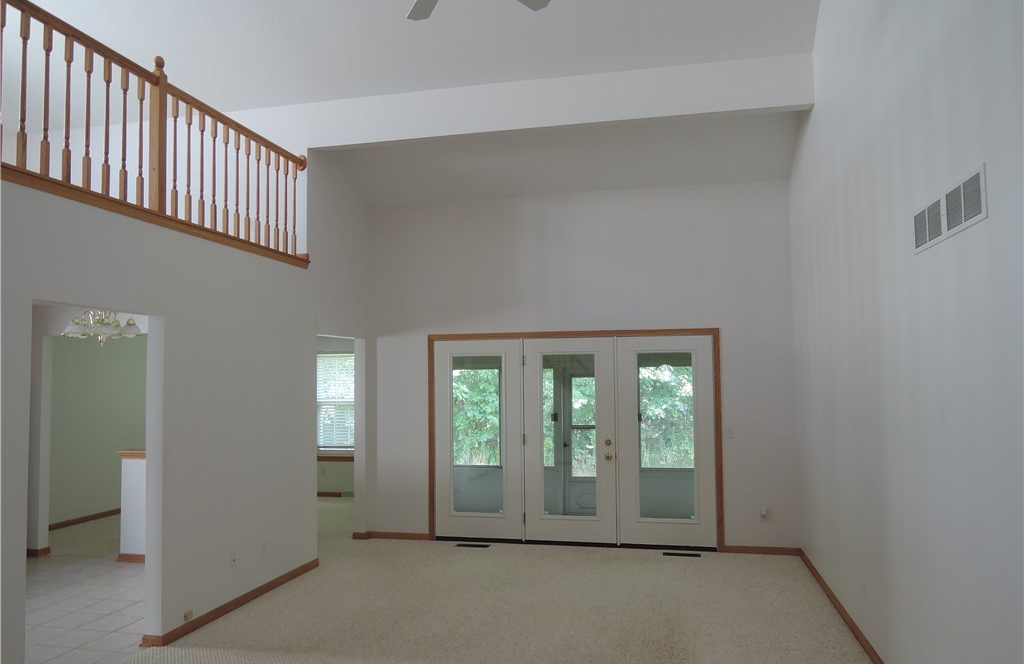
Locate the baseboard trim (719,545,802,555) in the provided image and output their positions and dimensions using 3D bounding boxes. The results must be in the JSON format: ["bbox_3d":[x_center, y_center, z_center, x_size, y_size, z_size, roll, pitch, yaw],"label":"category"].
[{"bbox_3d":[2.327,2.051,6.668,0.717,0.068,0.018,-1,-4,13],"label":"baseboard trim"}]

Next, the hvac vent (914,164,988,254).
[{"bbox_3d":[1.772,-0.480,2.899,0.020,0.203,0.810,-1,-4,13],"label":"hvac vent"}]

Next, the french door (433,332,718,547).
[{"bbox_3d":[0.574,1.066,7.159,2.873,2.057,0.100,-1,-4,13],"label":"french door"}]

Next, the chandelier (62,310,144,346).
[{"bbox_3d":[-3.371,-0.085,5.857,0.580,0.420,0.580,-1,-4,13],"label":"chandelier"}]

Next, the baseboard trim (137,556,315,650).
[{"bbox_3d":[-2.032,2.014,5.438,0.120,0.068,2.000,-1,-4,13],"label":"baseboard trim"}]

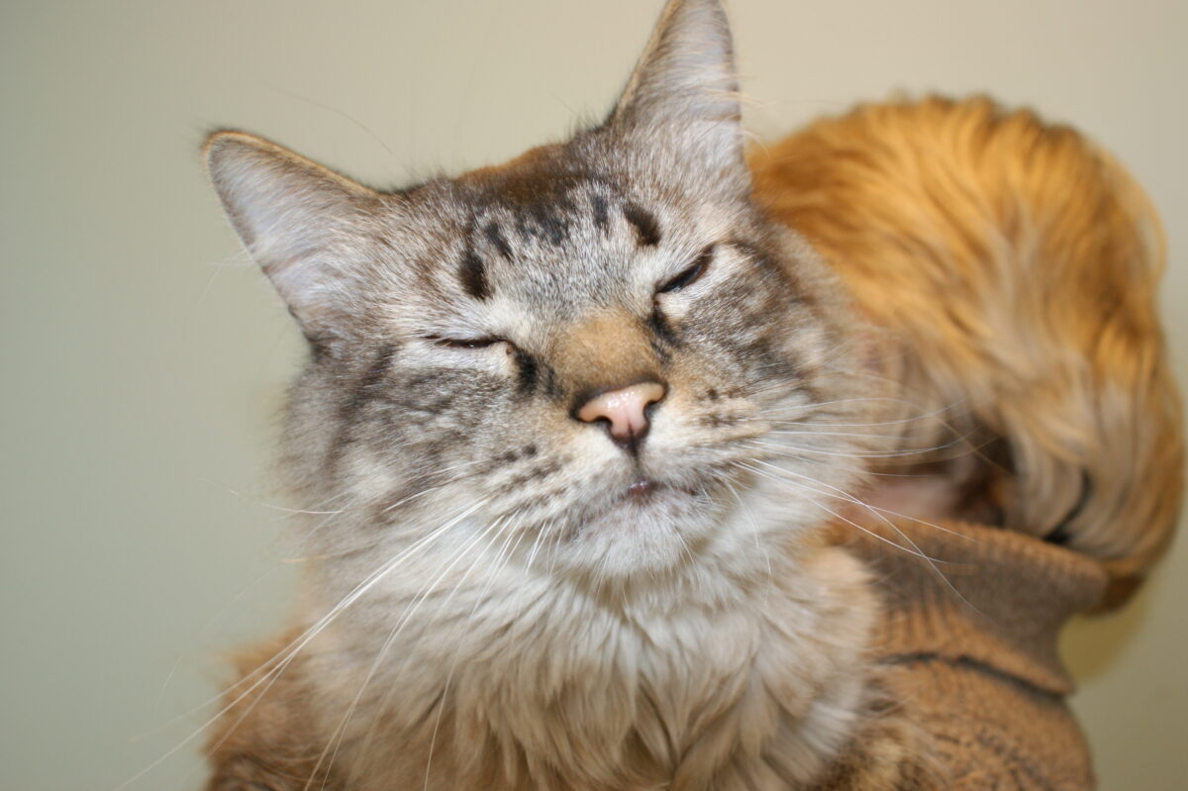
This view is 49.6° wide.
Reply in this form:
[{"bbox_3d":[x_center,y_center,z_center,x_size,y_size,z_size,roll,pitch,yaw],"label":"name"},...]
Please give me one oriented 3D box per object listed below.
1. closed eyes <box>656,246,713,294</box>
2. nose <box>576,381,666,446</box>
[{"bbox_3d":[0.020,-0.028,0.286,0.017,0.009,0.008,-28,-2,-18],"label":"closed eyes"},{"bbox_3d":[0.006,0.004,0.266,0.018,0.013,0.012,-19,-9,-10],"label":"nose"}]

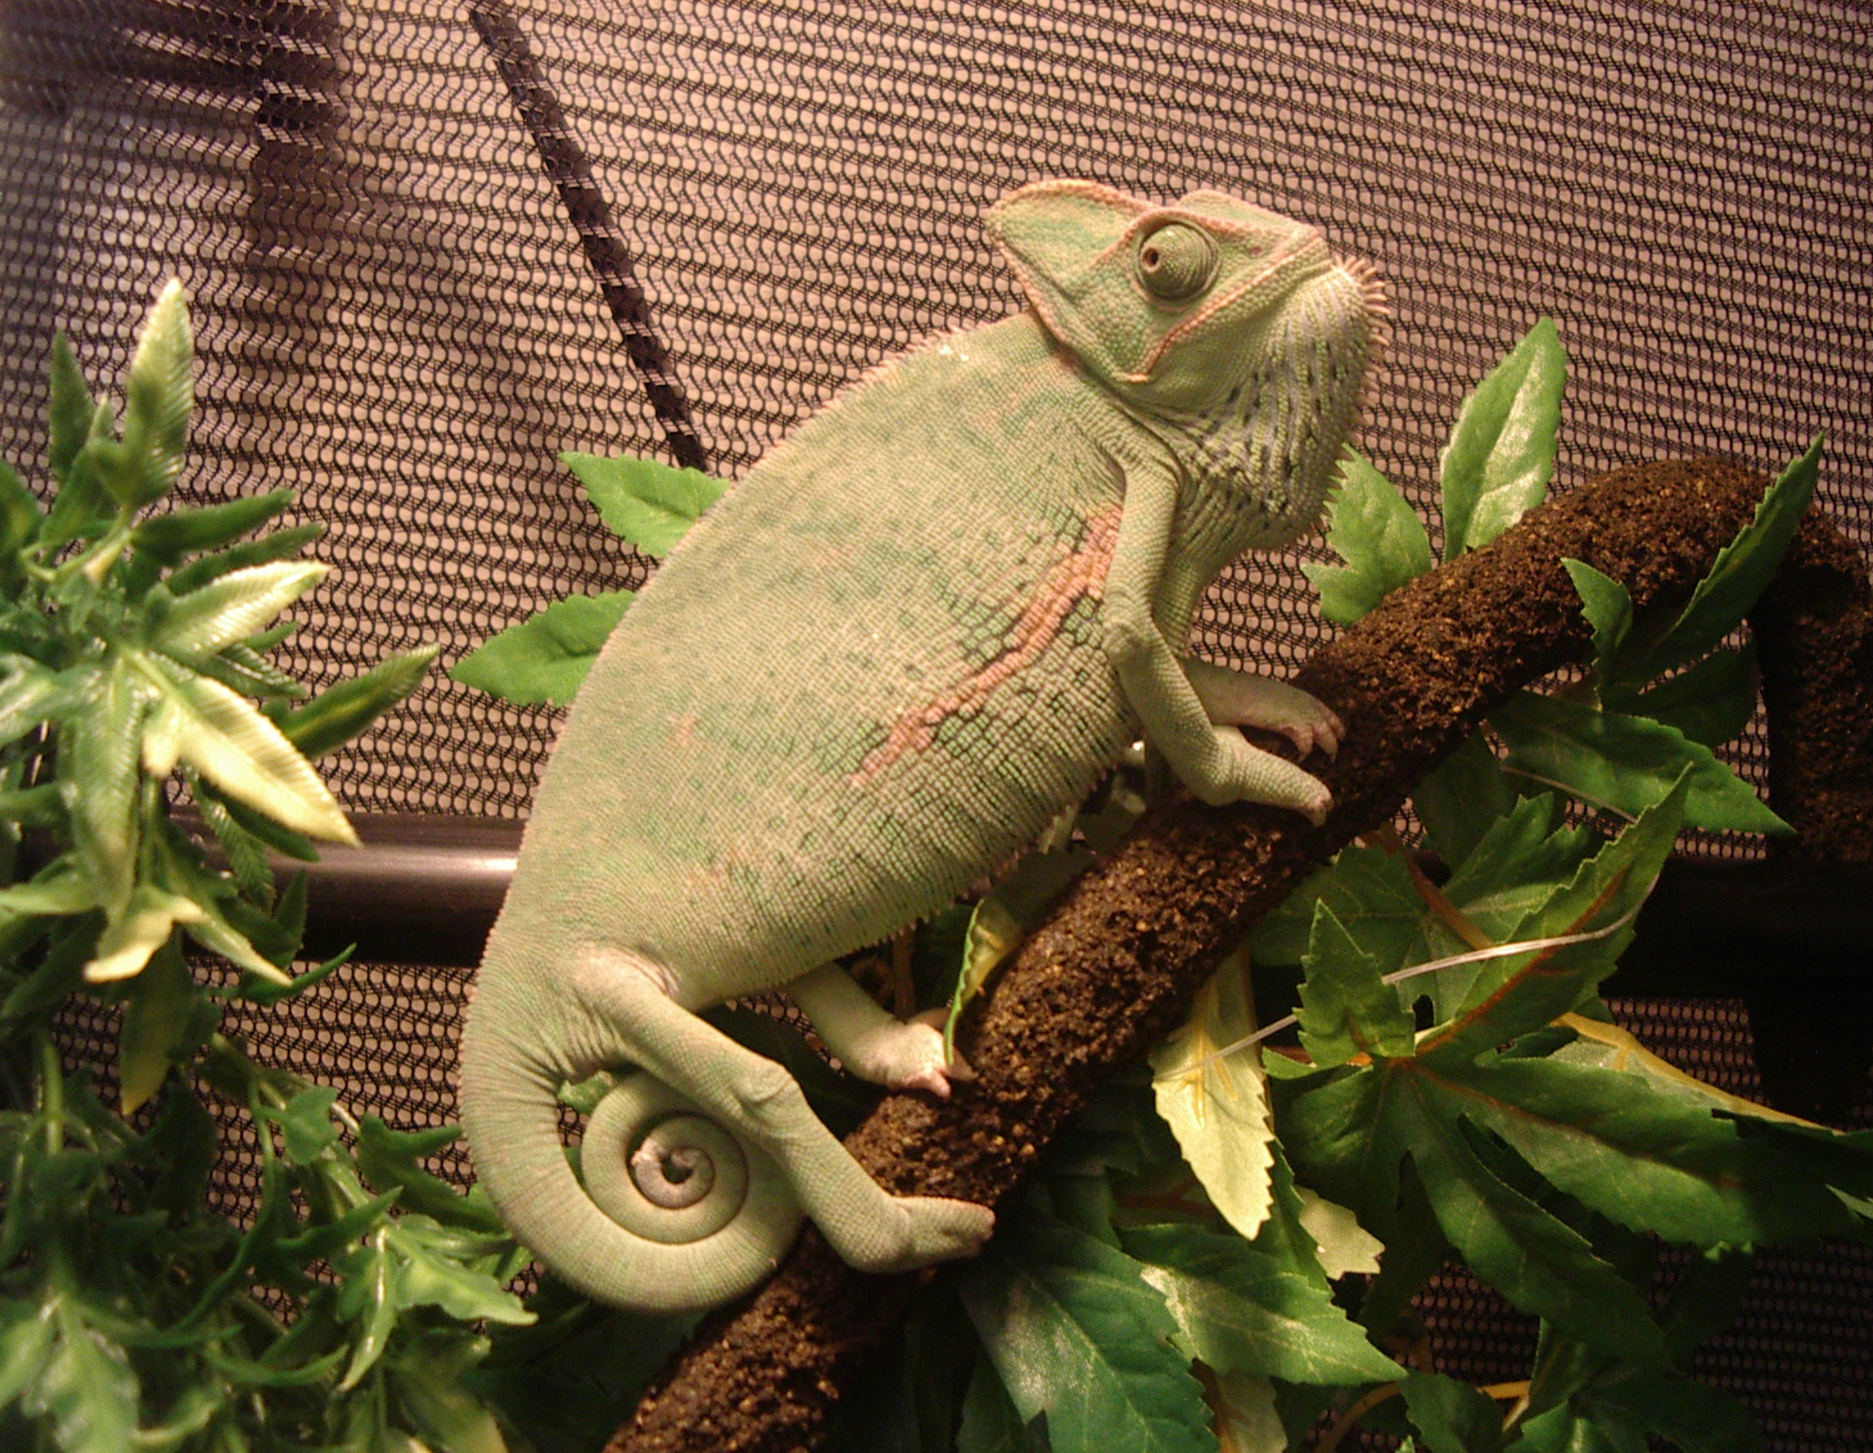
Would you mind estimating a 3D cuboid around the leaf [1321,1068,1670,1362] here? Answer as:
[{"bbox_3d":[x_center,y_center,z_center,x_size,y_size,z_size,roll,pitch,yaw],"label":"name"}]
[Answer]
[{"bbox_3d":[0.088,0.075,0.325,0.056,0.018,0.013,45,1,6],"label":"leaf"}]

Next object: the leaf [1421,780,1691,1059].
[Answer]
[{"bbox_3d":[0.095,0.032,0.322,0.017,0.056,0.014,45,9,16],"label":"leaf"}]

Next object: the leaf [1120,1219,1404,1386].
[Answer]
[{"bbox_3d":[0.050,0.088,0.325,0.042,0.019,0.011,24,-10,8],"label":"leaf"}]

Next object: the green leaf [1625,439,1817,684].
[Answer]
[{"bbox_3d":[0.129,-0.025,0.345,0.010,0.048,0.013,38,15,14],"label":"green leaf"}]

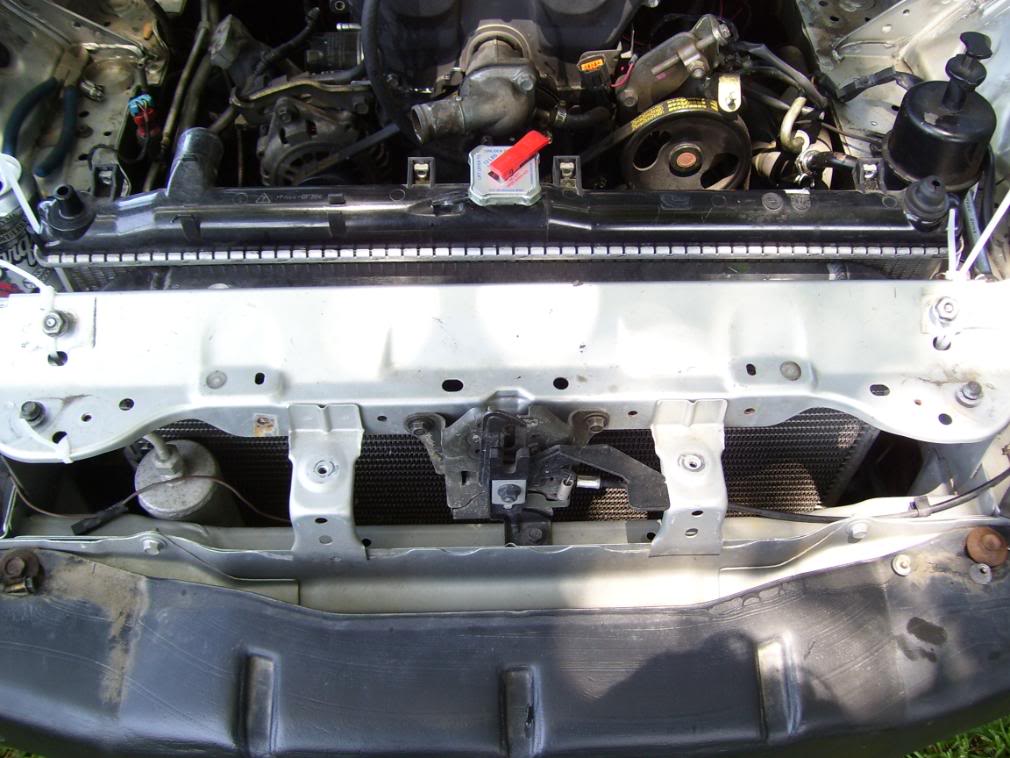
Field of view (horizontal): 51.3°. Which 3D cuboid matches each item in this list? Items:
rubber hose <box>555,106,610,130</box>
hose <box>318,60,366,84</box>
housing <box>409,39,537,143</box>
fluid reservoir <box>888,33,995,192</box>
[{"bbox_3d":[0.072,-0.238,0.965,0.054,0.020,0.021,0,53,0],"label":"rubber hose"},{"bbox_3d":[-0.162,-0.306,1.050,0.053,0.018,0.024,0,53,0],"label":"hose"},{"bbox_3d":[-0.031,-0.259,0.945,0.106,0.060,0.072,-15,54,-11],"label":"housing"},{"bbox_3d":[0.350,-0.210,0.831,0.084,0.118,0.084,-2,53,3],"label":"fluid reservoir"}]

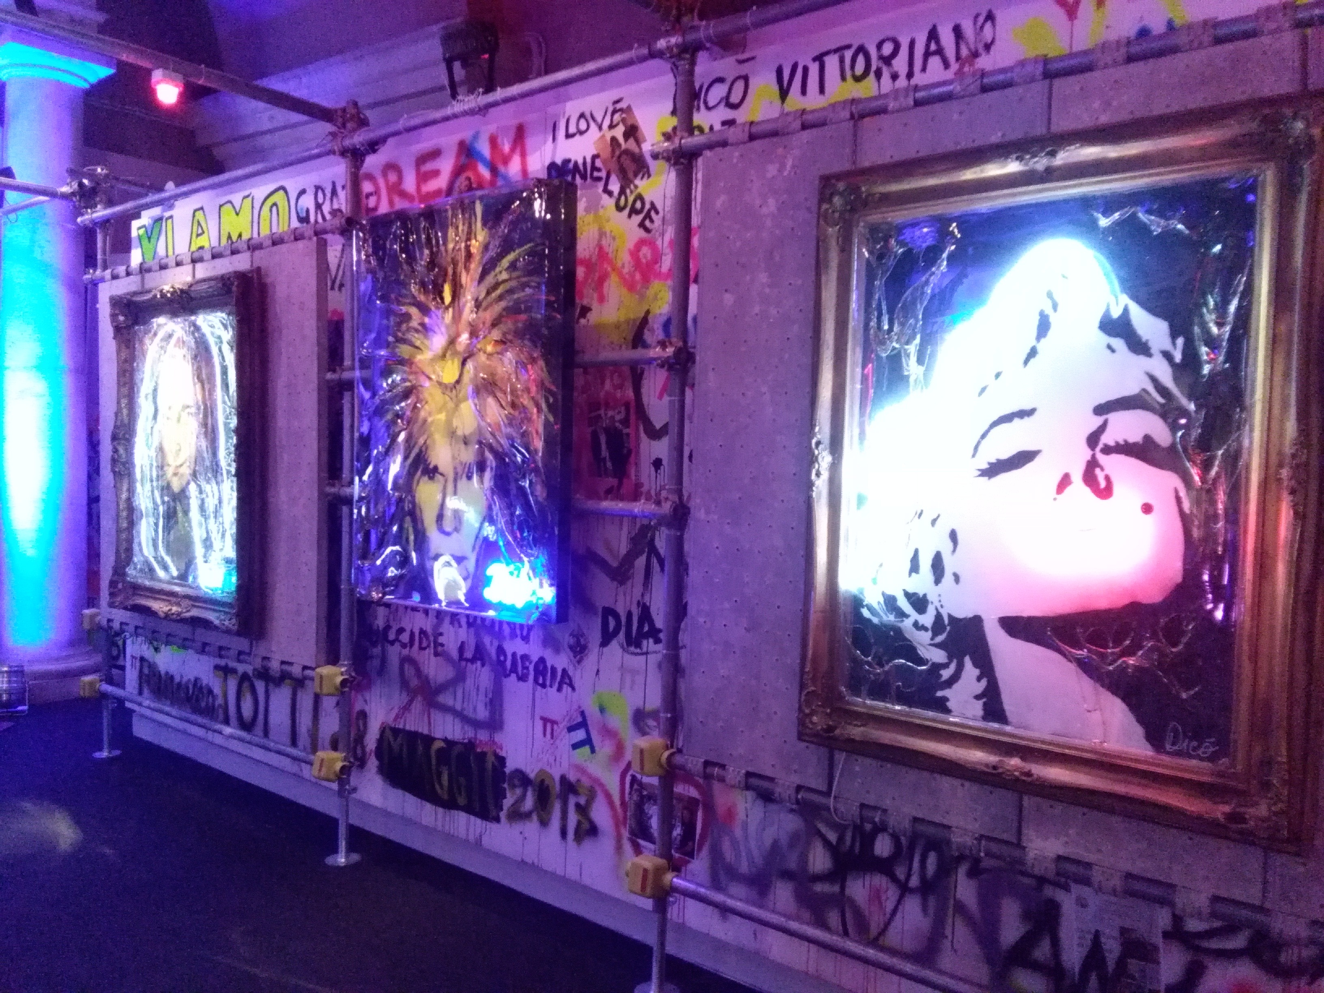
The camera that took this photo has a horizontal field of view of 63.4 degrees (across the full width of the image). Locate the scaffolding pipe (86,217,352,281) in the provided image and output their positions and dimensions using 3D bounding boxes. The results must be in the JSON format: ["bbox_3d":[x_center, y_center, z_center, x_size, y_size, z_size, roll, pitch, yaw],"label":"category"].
[{"bbox_3d":[-2.139,-1.107,4.924,2.439,0.050,0.050,3,3,40],"label":"scaffolding pipe"}]

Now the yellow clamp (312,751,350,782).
[{"bbox_3d":[-1.331,1.086,4.307,0.112,0.100,0.088,4,4,40],"label":"yellow clamp"}]

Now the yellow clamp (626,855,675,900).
[{"bbox_3d":[-0.034,1.146,3.219,0.112,0.100,0.088,4,4,40],"label":"yellow clamp"}]

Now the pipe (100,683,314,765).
[{"bbox_3d":[-2.205,1.047,5.040,2.082,0.050,0.050,3,3,40],"label":"pipe"}]

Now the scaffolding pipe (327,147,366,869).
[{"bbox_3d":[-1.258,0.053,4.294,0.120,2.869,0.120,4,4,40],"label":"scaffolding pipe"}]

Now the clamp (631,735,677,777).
[{"bbox_3d":[-0.023,0.777,3.199,0.112,0.100,0.088,4,4,40],"label":"clamp"}]

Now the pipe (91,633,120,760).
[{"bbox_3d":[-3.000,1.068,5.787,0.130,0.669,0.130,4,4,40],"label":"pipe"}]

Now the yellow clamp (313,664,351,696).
[{"bbox_3d":[-1.324,0.738,4.291,0.112,0.100,0.088,4,4,40],"label":"yellow clamp"}]

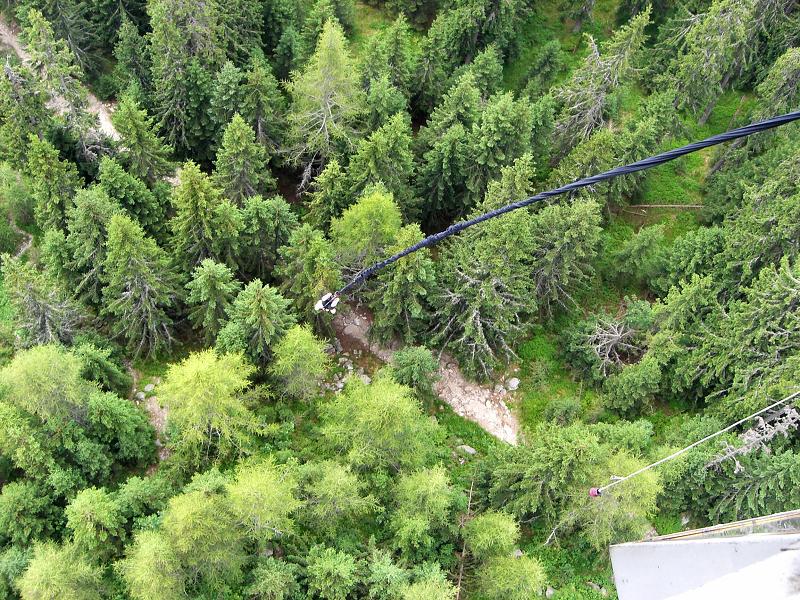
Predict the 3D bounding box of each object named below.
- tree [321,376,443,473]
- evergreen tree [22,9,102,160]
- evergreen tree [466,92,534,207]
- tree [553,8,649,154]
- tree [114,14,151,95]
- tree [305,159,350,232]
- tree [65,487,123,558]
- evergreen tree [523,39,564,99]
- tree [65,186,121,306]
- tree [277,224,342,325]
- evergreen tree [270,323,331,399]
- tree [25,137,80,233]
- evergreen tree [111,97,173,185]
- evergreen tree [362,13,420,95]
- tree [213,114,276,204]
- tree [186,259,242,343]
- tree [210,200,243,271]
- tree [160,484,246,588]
[{"bbox_3d":[-0.740,6.800,50.850,6.720,8.980,6.720,0,58,-7],"label":"tree"},{"bbox_3d":[-23.549,-15.176,61.277,3.890,15.110,3.890,14,61,0],"label":"evergreen tree"},{"bbox_3d":[9.510,-12.930,76.040,6.210,14.420,6.210,2,59,-3],"label":"evergreen tree"},{"bbox_3d":[17.980,-19.130,77.960,6.700,17.000,6.700,2,59,-3],"label":"tree"},{"bbox_3d":[-20.196,-18.377,67.302,2.960,8.760,2.960,14,61,0],"label":"tree"},{"bbox_3d":[-4.880,-7.440,60.410,3.110,7.040,3.110,0,58,-7],"label":"tree"},{"bbox_3d":[-17.434,12.641,50.117,3.340,9.890,3.340,14,61,0],"label":"tree"},{"bbox_3d":[12.162,-19.351,73.408,2.620,6.410,2.620,14,61,0],"label":"evergreen tree"},{"bbox_3d":[-19.442,-3.427,56.256,3.570,13.760,3.570,14,61,0],"label":"tree"},{"bbox_3d":[-7.220,-2.210,68.950,5.420,12.880,5.420,2,59,-3],"label":"tree"},{"bbox_3d":[-6.506,3.919,56.269,3.810,10.290,3.810,3,62,-6],"label":"evergreen tree"},{"bbox_3d":[-28.720,-9.030,71.520,4.220,13.390,4.220,2,59,-3],"label":"tree"},{"bbox_3d":[-23.120,-13.870,76.340,5.430,11.850,5.430,2,59,-3],"label":"evergreen tree"},{"bbox_3d":[-0.460,-18.340,66.830,4.220,8.660,4.220,0,58,-7],"label":"evergreen tree"},{"bbox_3d":[-11.187,-10.115,62.776,4.390,10.730,4.390,14,61,0],"label":"tree"},{"bbox_3d":[-14.890,-0.300,68.430,4.500,10.810,4.500,2,59,-3],"label":"tree"},{"bbox_3d":[-11.570,-4.390,57.740,2.160,6.900,2.160,0,58,-7],"label":"tree"},{"bbox_3d":[-10.680,11.830,46.450,4.820,8.990,4.820,0,58,-7],"label":"tree"}]

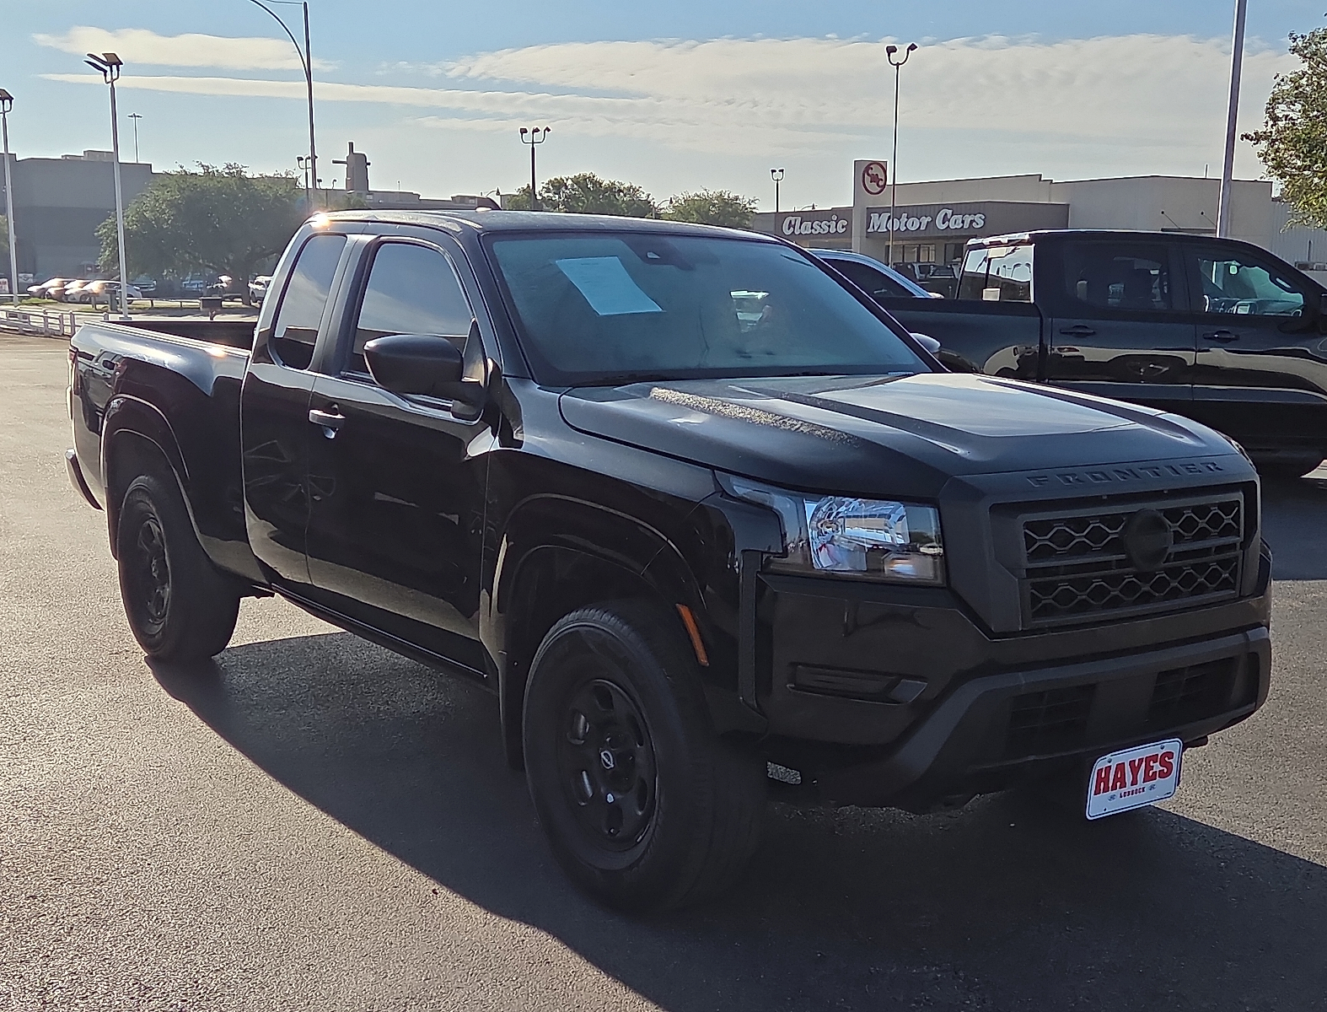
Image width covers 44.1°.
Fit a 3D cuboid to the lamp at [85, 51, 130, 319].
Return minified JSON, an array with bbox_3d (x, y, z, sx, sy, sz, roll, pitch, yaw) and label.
[{"bbox_3d":[-18.546,-10.780,55.369,1.350,8.850,1.300,-1,8,-11],"label":"lamp"}]

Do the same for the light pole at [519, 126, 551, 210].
[{"bbox_3d":[-5.701,-12.659,72.577,1.350,8.100,1.000,-2,9,-17],"label":"light pole"}]

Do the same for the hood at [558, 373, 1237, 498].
[{"bbox_3d":[0.688,-0.209,4.329,1.520,0.200,1.370,-5,10,-36],"label":"hood"}]

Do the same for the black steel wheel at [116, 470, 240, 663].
[{"bbox_3d":[-1.973,0.235,6.655,0.262,0.775,0.777,-5,10,-36],"label":"black steel wheel"}]

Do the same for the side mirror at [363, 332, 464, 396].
[{"bbox_3d":[-0.679,-0.385,4.483,0.225,0.168,0.165,-3,9,-29],"label":"side mirror"}]

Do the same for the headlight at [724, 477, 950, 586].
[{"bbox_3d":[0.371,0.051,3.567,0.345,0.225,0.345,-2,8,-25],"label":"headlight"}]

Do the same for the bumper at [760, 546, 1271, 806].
[{"bbox_3d":[1.018,0.355,3.950,1.840,0.540,0.400,-5,10,-36],"label":"bumper"}]

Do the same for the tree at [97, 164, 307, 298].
[{"bbox_3d":[-24.692,-14.605,87.451,11.300,7.700,10.300,1,8,0],"label":"tree"}]

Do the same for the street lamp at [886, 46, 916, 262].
[{"bbox_3d":[7.079,-9.643,49.910,0.950,8.645,0.450,2,8,8],"label":"street lamp"}]

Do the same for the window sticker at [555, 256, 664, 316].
[{"bbox_3d":[-0.158,-0.653,4.860,0.216,0.012,0.268,-9,49,-32],"label":"window sticker"}]

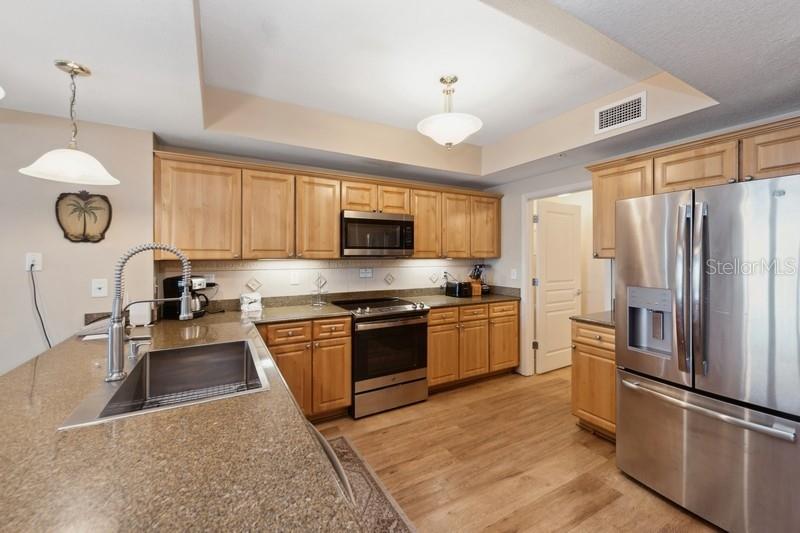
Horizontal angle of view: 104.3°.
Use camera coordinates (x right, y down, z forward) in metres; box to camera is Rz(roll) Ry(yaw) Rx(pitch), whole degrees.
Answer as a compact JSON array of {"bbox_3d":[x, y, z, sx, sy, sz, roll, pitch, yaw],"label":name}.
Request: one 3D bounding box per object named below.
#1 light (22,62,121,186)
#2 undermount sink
[{"bbox_3d":[-1.602,-0.700,1.527,0.342,0.545,0.342,-1,2,-29],"label":"light"},{"bbox_3d":[-0.931,0.572,1.393,0.563,0.251,0.836,-1,2,-29],"label":"undermount sink"}]

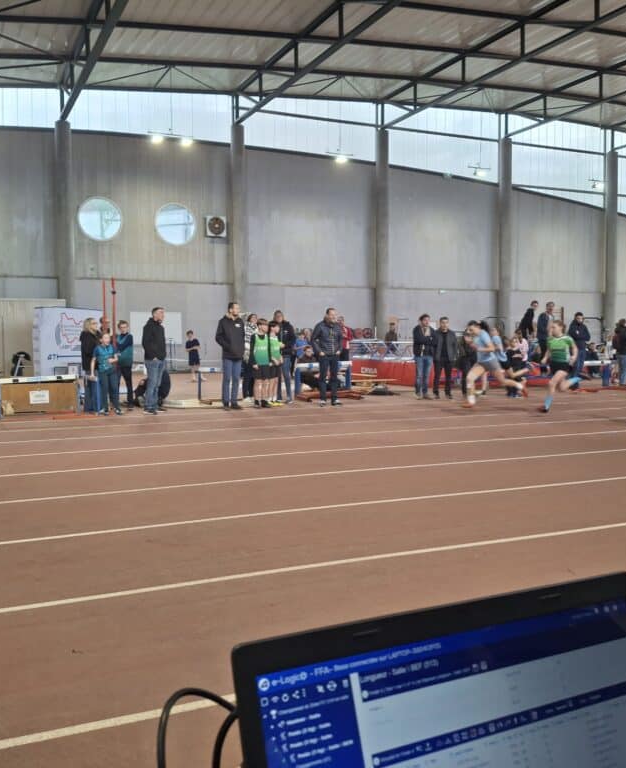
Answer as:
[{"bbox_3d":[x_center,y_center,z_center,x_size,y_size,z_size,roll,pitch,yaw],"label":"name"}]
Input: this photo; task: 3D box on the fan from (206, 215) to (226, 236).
[{"bbox_3d":[-3.720,-6.059,28.356,0.790,0.810,0.360,-2,4,-24],"label":"fan"}]

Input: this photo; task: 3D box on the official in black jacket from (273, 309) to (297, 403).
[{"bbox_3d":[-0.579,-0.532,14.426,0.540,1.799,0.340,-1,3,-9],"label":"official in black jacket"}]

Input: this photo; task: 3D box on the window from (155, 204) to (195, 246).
[{"bbox_3d":[-5.192,-6.023,27.925,1.600,1.600,0.150,-2,4,-24],"label":"window"}]

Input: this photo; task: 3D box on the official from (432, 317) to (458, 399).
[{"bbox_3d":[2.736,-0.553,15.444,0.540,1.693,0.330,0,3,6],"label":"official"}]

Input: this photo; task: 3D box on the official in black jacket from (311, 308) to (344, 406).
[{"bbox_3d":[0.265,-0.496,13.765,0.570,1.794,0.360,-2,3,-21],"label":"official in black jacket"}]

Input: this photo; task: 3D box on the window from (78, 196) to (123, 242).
[{"bbox_3d":[-7.705,-5.965,26.814,1.600,1.600,0.150,-2,4,-24],"label":"window"}]

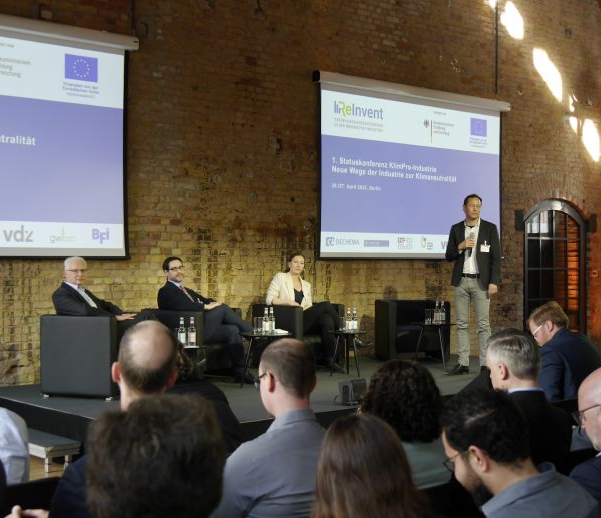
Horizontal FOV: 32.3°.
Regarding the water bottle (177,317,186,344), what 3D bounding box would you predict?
[{"bbox_3d":[-0.940,0.570,8.220,0.059,0.222,0.059,0,0,0],"label":"water bottle"}]

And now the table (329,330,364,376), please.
[{"bbox_3d":[0.467,0.960,10.476,0.410,0.450,0.410,0,0,0],"label":"table"}]

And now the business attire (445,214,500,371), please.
[{"bbox_3d":[1.716,0.352,10.300,0.560,1.510,0.380,0,0,12],"label":"business attire"}]

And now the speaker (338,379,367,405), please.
[{"bbox_3d":[0.400,1.025,8.000,0.170,0.200,0.160,0,0,-42],"label":"speaker"}]

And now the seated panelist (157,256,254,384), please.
[{"bbox_3d":[-0.820,0.543,9.690,1.040,1.150,0.600,0,0,30],"label":"seated panelist"}]

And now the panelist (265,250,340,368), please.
[{"bbox_3d":[0.154,0.552,10.988,0.580,1.260,0.900,0,0,-43],"label":"panelist"}]

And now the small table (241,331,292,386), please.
[{"bbox_3d":[-0.313,0.948,9.686,0.470,0.475,0.470,0,0,0],"label":"small table"}]

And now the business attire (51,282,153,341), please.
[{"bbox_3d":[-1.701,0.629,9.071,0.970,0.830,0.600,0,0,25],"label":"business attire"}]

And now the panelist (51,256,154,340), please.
[{"bbox_3d":[-1.500,0.545,8.570,1.000,1.140,0.600,0,0,27],"label":"panelist"}]

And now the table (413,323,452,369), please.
[{"bbox_3d":[1.450,0.952,11.275,0.460,0.470,0.460,0,0,0],"label":"table"}]

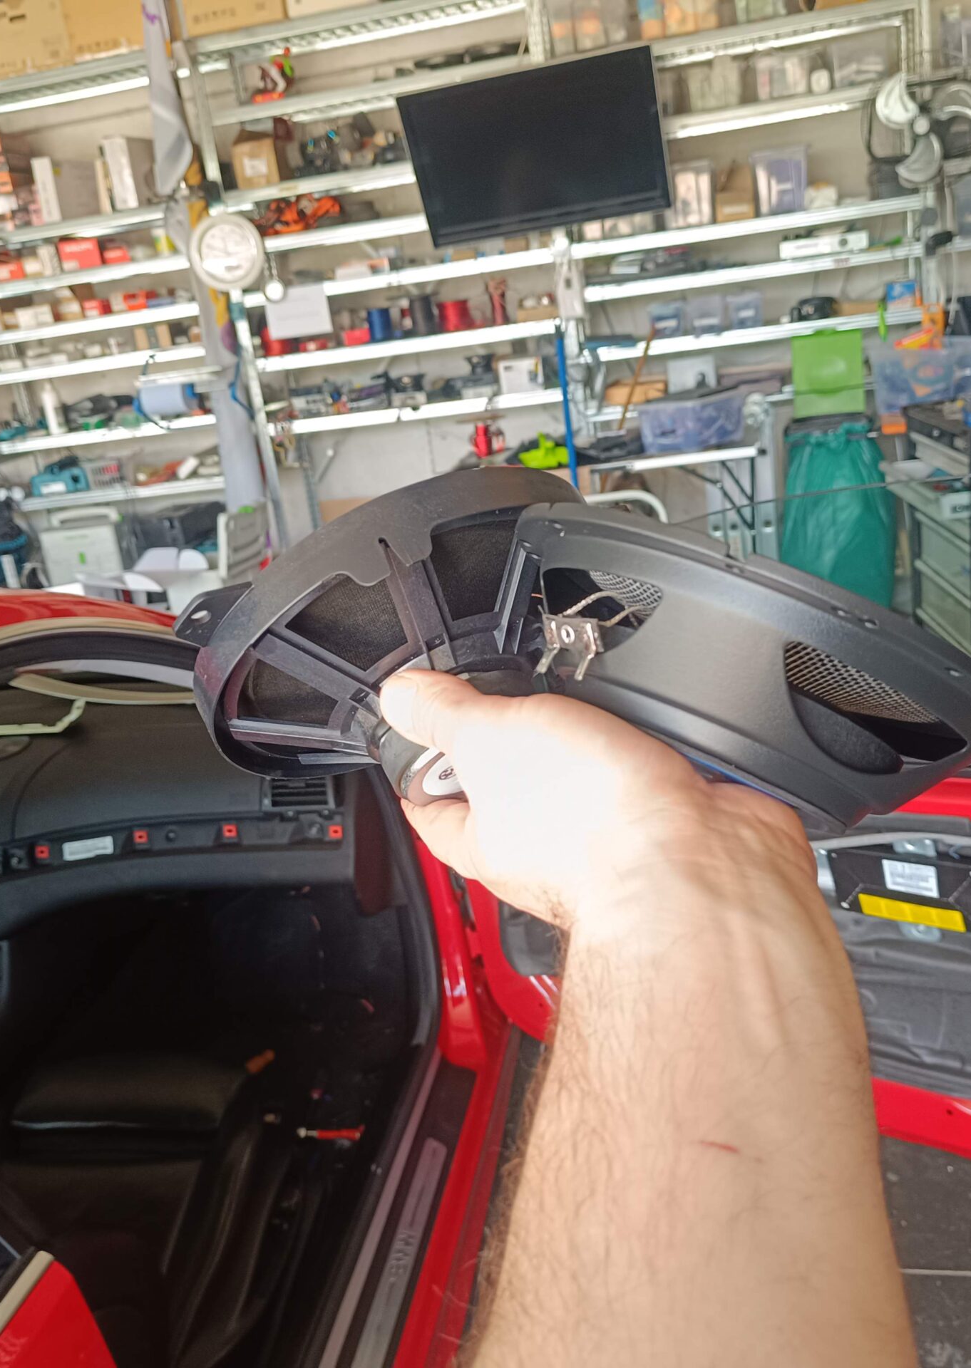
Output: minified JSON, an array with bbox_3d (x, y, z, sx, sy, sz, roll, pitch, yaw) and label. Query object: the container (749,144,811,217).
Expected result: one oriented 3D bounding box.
[{"bbox_3d":[1.096,-1.861,4.706,0.199,0.215,0.280,-4,17,15],"label":"container"}]

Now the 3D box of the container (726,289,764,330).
[{"bbox_3d":[0.996,-1.432,4.824,0.132,0.124,0.190,-4,17,15],"label":"container"}]

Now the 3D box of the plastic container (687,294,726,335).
[{"bbox_3d":[0.785,-1.305,4.463,0.132,0.116,0.180,-4,18,13],"label":"plastic container"}]

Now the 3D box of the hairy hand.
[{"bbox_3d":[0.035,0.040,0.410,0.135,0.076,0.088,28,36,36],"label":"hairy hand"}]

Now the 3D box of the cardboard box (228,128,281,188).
[{"bbox_3d":[-0.883,-2.070,5.033,0.174,0.197,0.140,-4,17,15],"label":"cardboard box"}]

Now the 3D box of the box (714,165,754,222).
[{"bbox_3d":[0.849,-1.669,4.309,0.125,0.176,0.150,-4,18,13],"label":"box"}]

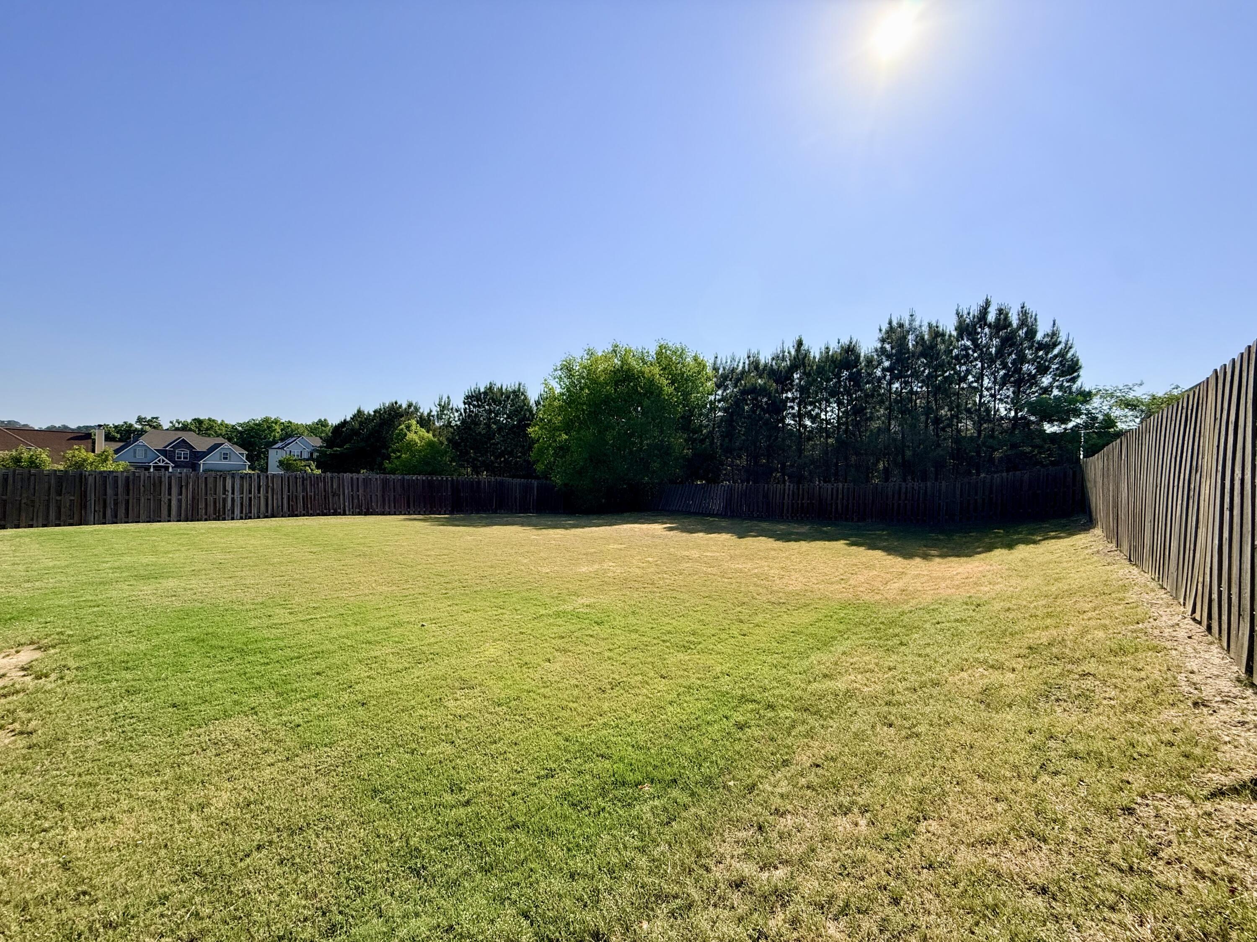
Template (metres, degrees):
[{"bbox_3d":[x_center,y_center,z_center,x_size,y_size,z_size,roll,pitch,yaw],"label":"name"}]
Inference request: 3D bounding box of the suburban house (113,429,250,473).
[{"bbox_3d":[-78.804,-2.903,88.812,13.000,8.500,17.903,1,-1,37],"label":"suburban house"}]

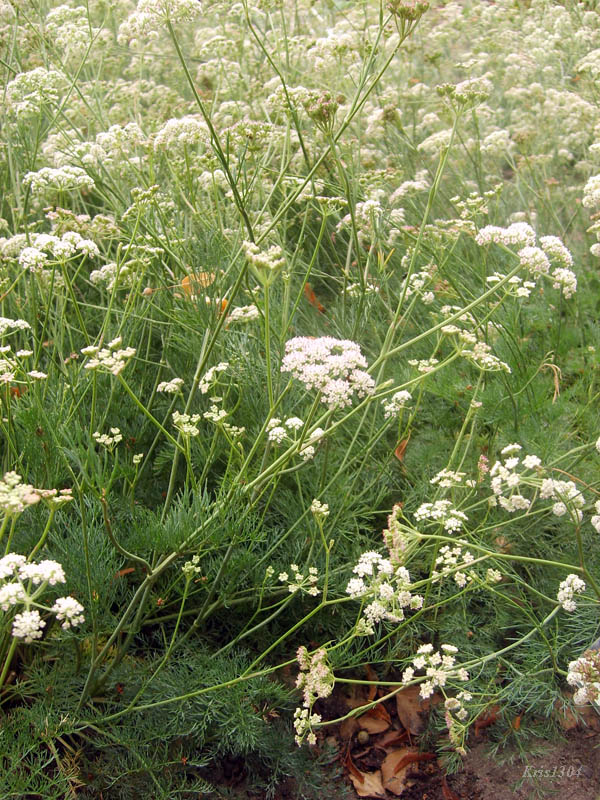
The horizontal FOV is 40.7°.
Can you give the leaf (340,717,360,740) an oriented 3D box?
[{"bbox_3d":[0.060,0.398,0.980,0.027,0.012,0.032,0,35,0],"label":"leaf"}]

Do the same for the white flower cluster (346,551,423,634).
[{"bbox_3d":[0.088,0.200,0.840,0.078,0.045,0.072,0,35,0],"label":"white flower cluster"}]

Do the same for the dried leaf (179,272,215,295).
[{"bbox_3d":[-0.171,-0.194,1.350,0.056,0.028,0.030,0,35,0],"label":"dried leaf"}]

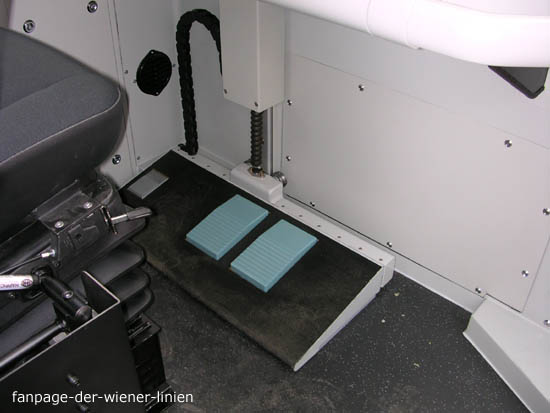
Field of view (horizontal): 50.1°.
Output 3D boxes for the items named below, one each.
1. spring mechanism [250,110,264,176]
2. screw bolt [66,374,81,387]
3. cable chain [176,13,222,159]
[{"bbox_3d":[-0.047,-0.172,1.530,0.031,0.215,0.031,1,37,-1],"label":"spring mechanism"},{"bbox_3d":[-0.255,0.220,0.743,0.013,0.011,0.011,28,45,31],"label":"screw bolt"},{"bbox_3d":[-0.181,-0.299,1.561,0.185,0.450,0.034,28,45,31],"label":"cable chain"}]

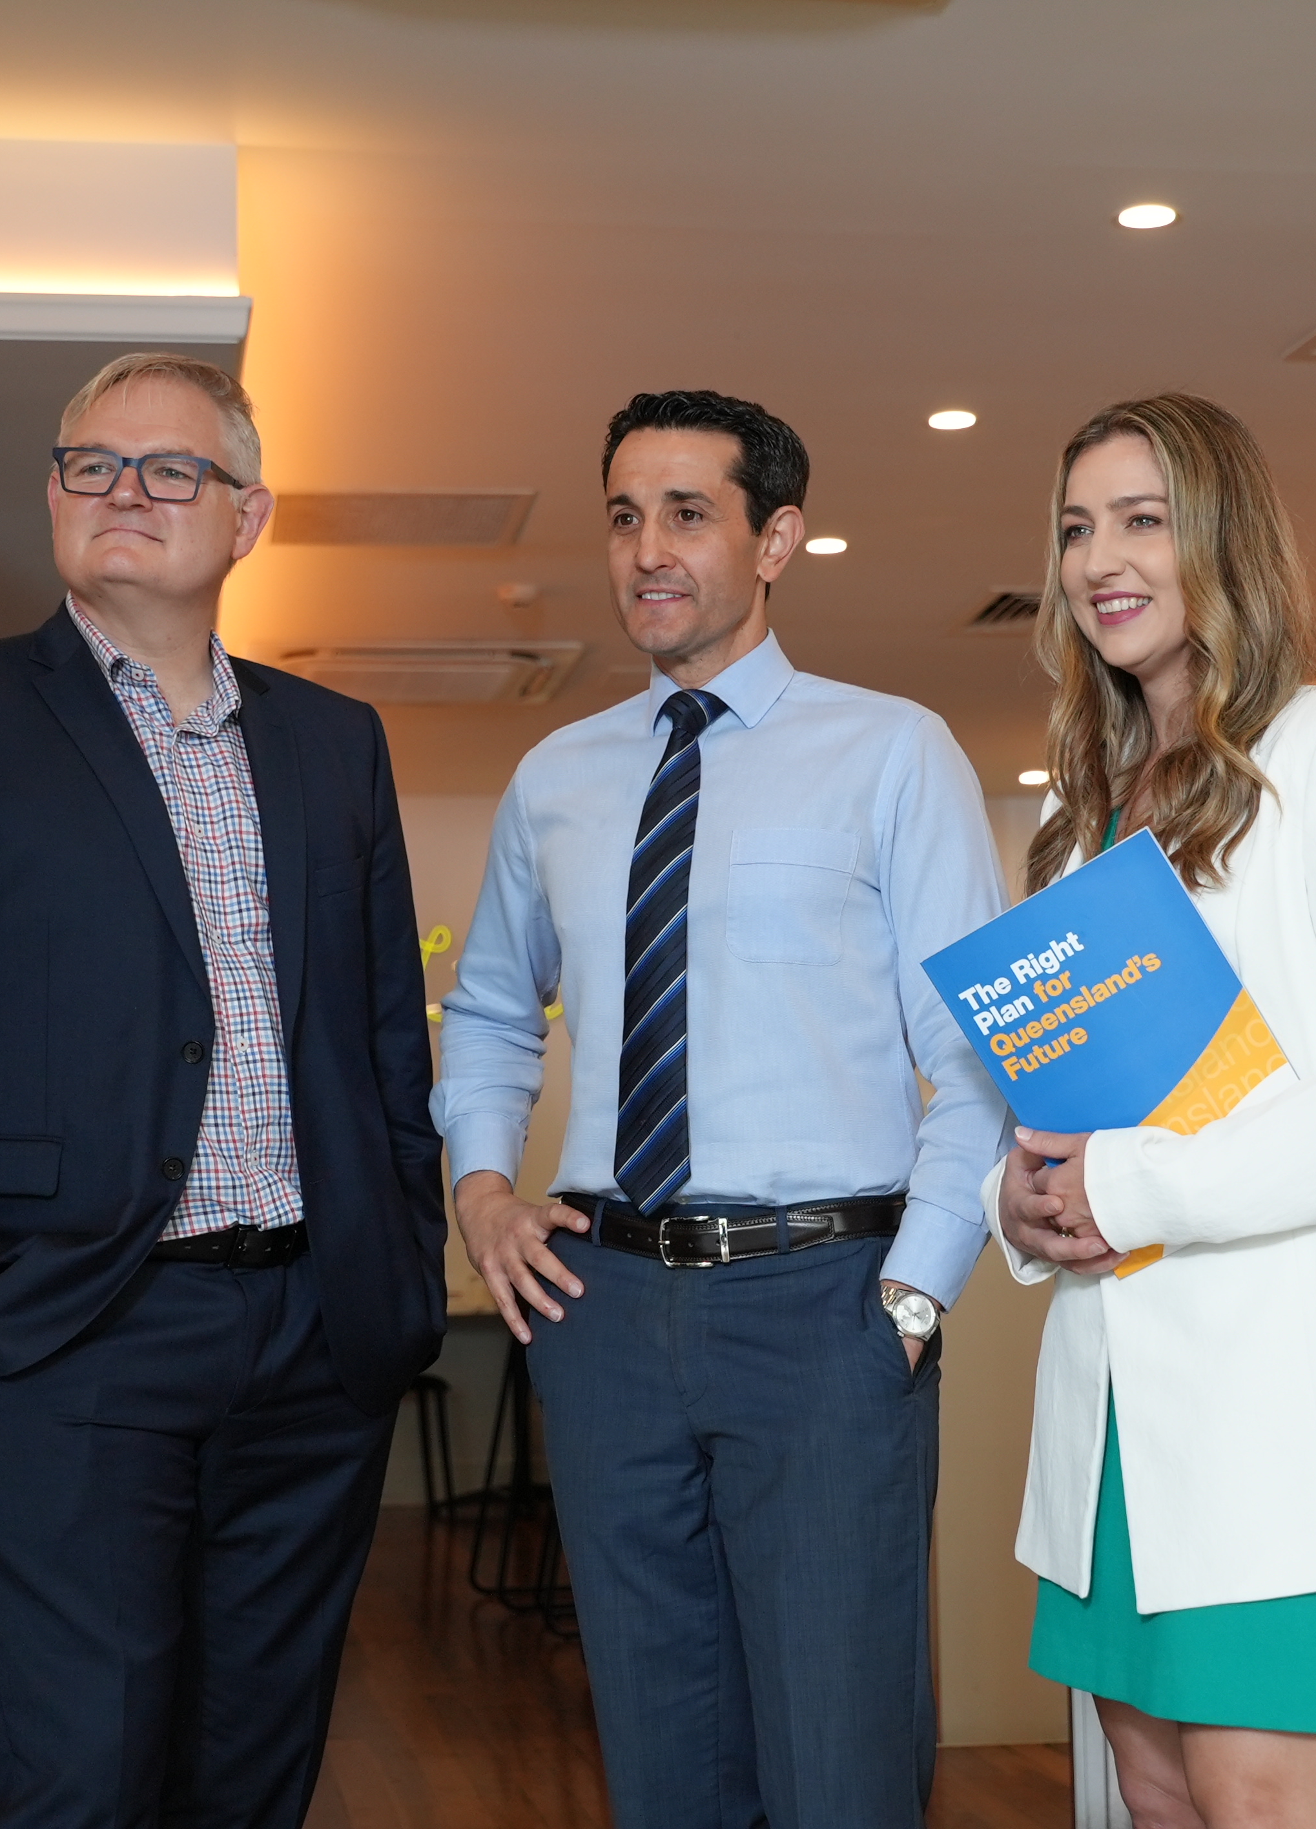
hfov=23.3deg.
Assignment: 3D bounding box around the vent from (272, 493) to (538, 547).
[{"bbox_3d":[-0.606,-0.913,7.439,0.601,0.030,0.569,0,-6,-9],"label":"vent"}]

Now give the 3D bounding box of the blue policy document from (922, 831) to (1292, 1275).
[{"bbox_3d":[0.376,0.112,2.530,0.210,0.297,0.006,-32,-1,9],"label":"blue policy document"}]

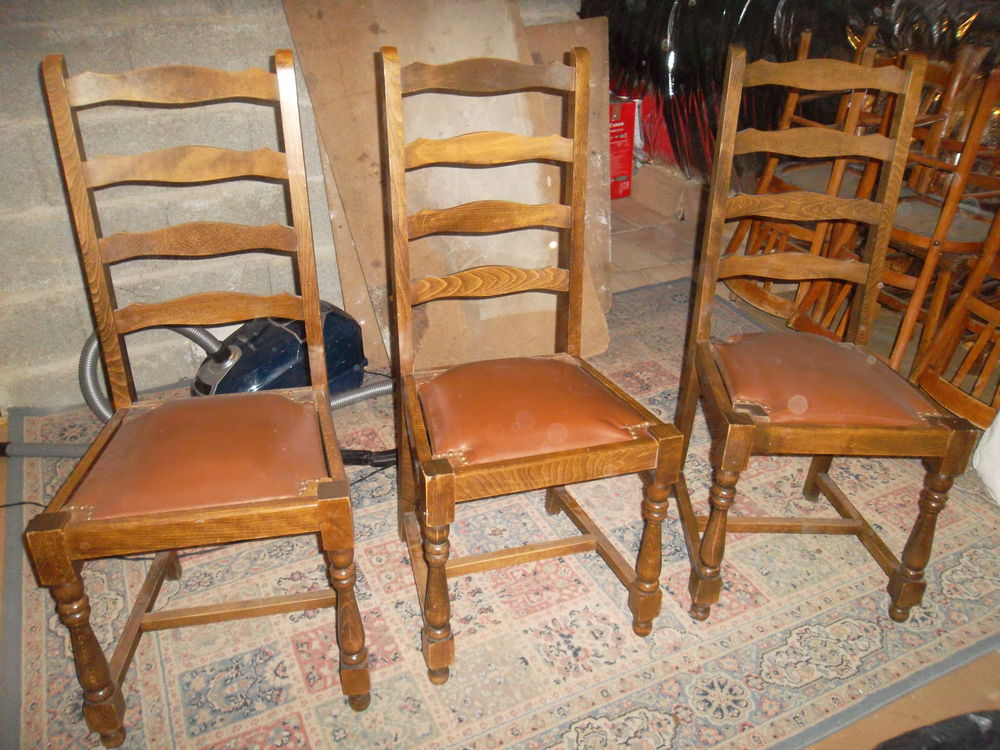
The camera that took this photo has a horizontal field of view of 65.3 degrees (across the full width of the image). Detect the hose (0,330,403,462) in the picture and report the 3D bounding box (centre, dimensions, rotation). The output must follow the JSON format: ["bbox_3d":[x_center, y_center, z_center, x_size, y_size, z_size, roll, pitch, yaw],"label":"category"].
[{"bbox_3d":[-0.801,0.027,2.222,1.060,0.250,0.440,1,27,0],"label":"hose"}]

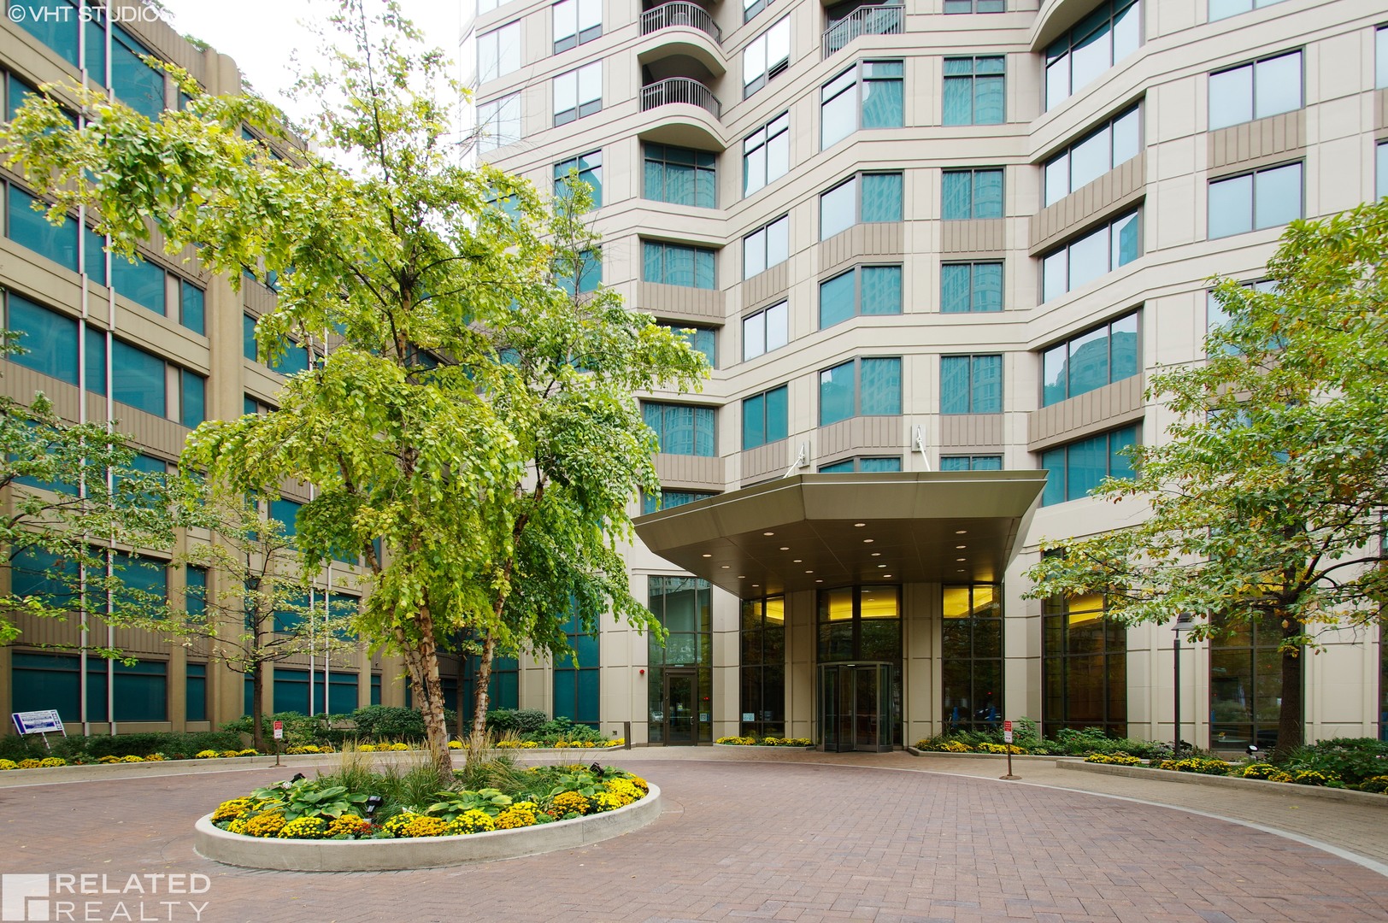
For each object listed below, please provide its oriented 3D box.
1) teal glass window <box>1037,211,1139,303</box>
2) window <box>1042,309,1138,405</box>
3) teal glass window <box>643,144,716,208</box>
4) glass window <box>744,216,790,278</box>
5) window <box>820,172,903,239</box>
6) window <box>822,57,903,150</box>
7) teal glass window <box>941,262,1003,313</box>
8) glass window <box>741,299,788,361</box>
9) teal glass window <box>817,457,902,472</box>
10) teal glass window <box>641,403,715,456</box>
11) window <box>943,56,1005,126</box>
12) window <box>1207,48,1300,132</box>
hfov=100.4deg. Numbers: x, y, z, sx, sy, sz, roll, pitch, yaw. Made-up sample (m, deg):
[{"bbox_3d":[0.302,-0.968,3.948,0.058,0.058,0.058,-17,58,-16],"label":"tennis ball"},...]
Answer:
[{"bbox_3d":[11.909,-6.227,17.416,0.200,1.475,2.439,4,-5,-42],"label":"teal glass window"},{"bbox_3d":[10.893,-2.728,15.983,0.220,1.832,2.291,2,-3,-42],"label":"window"},{"bbox_3d":[-0.514,-10.667,21.630,2.781,2.137,0.200,1,-4,-9],"label":"teal glass window"},{"bbox_3d":[2.462,-7.281,19.773,1.770,1.462,0.150,0,0,36],"label":"glass window"},{"bbox_3d":[5.421,-8.349,18.702,2.583,1.615,0.548,-1,-4,19],"label":"window"},{"bbox_3d":[5.498,-11.779,18.935,2.597,2.264,0.559,-1,-4,19],"label":"window"},{"bbox_3d":[8.215,-5.151,17.001,1.893,1.558,0.200,0,-2,2],"label":"teal glass window"},{"bbox_3d":[2.482,-4.567,20.212,1.814,1.605,0.200,-3,-5,36],"label":"glass window"},{"bbox_3d":[5.157,0.938,18.093,2.537,1.957,0.548,-1,-4,19],"label":"teal glass window"},{"bbox_3d":[-0.507,-1.129,20.787,2.655,1.791,0.150,0,0,-9],"label":"teal glass window"},{"bbox_3d":[8.623,-11.405,17.821,1.859,2.128,0.150,0,0,2],"label":"window"},{"bbox_3d":[15.102,-10.000,15.545,2.062,1.652,0.200,-1,-4,17],"label":"window"}]

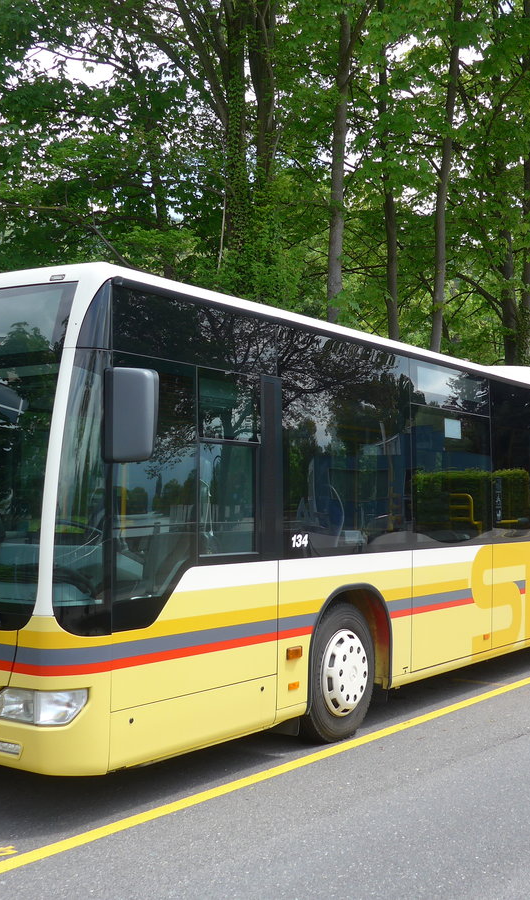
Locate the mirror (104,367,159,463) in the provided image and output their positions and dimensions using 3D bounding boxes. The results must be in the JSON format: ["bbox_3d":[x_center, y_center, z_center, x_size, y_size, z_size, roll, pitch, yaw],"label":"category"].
[{"bbox_3d":[-0.657,-0.171,4.911,0.240,0.460,0.150,-1,-3,21],"label":"mirror"}]

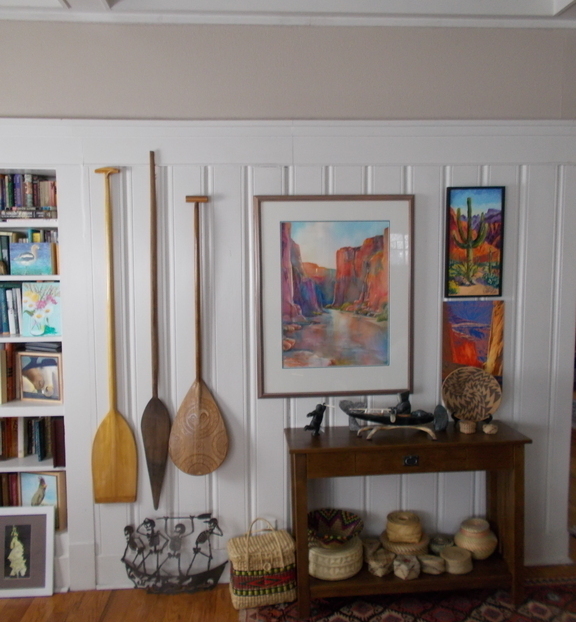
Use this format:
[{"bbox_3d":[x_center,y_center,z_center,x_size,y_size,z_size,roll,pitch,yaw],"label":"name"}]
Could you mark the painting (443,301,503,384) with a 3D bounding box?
[{"bbox_3d":[0.875,0.179,2.739,0.295,0.455,0.025,-1,5,-5],"label":"painting"}]

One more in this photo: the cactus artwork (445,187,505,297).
[{"bbox_3d":[0.872,-0.320,2.700,0.277,0.508,0.025,-1,5,-5],"label":"cactus artwork"}]

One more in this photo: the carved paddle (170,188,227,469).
[{"bbox_3d":[-0.409,0.127,2.604,0.262,1.268,0.045,0,5,-5],"label":"carved paddle"}]

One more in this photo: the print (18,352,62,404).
[{"bbox_3d":[-1.156,0.307,2.692,0.222,0.230,0.025,1,5,14],"label":"print"}]

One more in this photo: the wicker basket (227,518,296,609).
[{"bbox_3d":[-0.117,1.115,2.626,0.300,0.380,0.200,-2,5,-16],"label":"wicker basket"}]

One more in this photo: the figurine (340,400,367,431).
[{"bbox_3d":[0.302,0.485,2.673,0.127,0.140,0.060,-1,4,-4],"label":"figurine"}]

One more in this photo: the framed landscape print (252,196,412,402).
[{"bbox_3d":[0.220,-0.065,2.667,0.733,0.924,0.028,-1,5,-5],"label":"framed landscape print"}]

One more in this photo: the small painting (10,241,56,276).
[{"bbox_3d":[-1.164,-0.239,2.638,0.190,0.145,0.025,0,5,6],"label":"small painting"}]

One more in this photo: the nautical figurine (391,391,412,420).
[{"bbox_3d":[0.498,0.415,2.532,0.085,0.120,0.070,-1,5,-5],"label":"nautical figurine"}]

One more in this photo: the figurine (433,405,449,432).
[{"bbox_3d":[0.702,0.495,2.655,0.070,0.118,0.050,-1,5,-5],"label":"figurine"}]

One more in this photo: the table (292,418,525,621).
[{"bbox_3d":[0.519,0.925,2.597,1.044,0.748,0.313,-1,5,-5],"label":"table"}]

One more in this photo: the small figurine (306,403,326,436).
[{"bbox_3d":[0.123,0.486,2.586,0.095,0.143,0.065,0,5,9],"label":"small figurine"}]

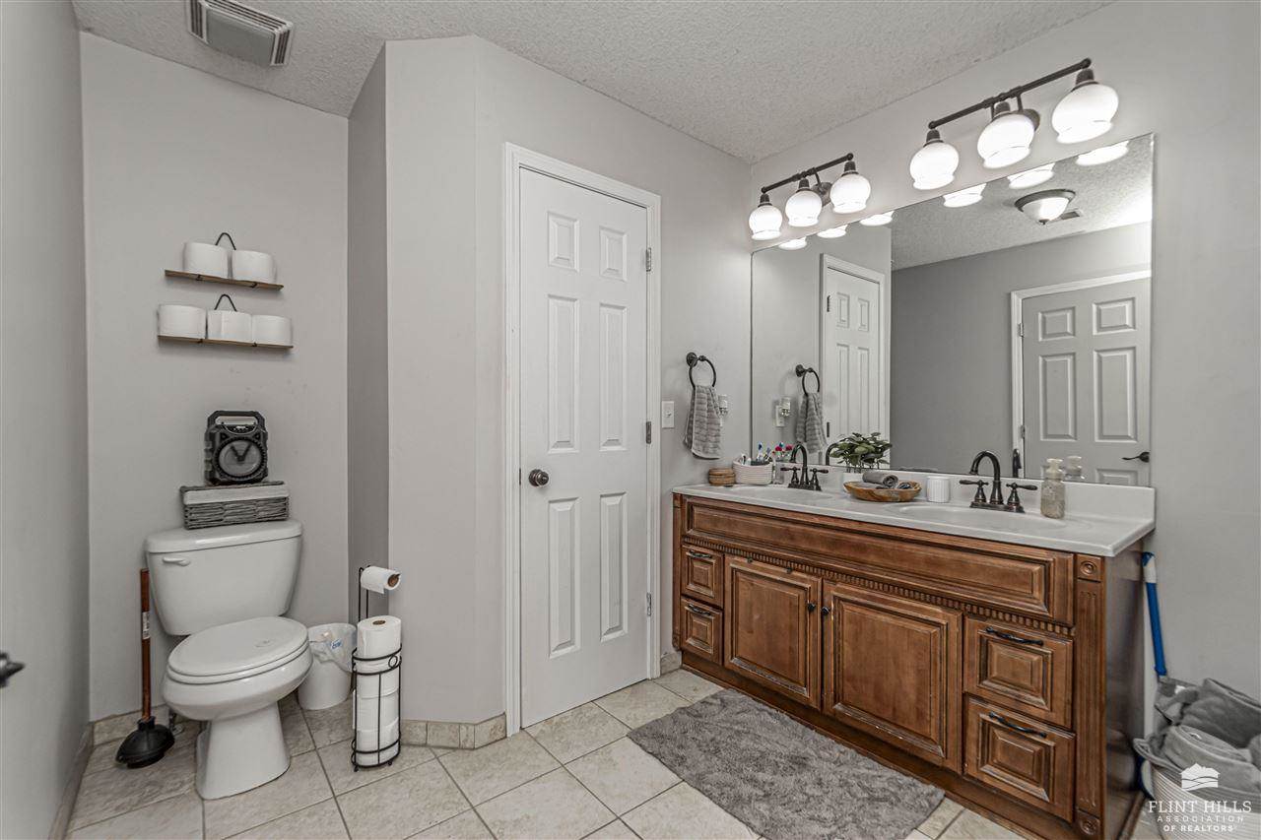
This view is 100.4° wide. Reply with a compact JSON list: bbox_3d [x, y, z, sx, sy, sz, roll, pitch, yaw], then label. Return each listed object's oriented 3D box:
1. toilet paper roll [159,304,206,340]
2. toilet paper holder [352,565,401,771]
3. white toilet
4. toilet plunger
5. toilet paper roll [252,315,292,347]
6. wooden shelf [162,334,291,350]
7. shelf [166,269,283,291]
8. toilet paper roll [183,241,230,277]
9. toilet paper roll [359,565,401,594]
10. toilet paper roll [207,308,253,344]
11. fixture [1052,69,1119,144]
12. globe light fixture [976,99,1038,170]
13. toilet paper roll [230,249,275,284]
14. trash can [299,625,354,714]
[{"bbox_3d":[-1.636,-0.353,1.917,0.129,0.107,0.129,0,0,-38],"label":"toilet paper roll"},{"bbox_3d":[-0.834,0.806,1.737,0.160,0.630,0.155,0,0,22],"label":"toilet paper holder"},{"bbox_3d":[-1.340,0.762,1.776,0.450,0.718,0.690,0,0,-38],"label":"white toilet"},{"bbox_3d":[-1.621,0.816,1.763,0.145,0.637,0.145,0,1,-39],"label":"toilet plunger"},{"bbox_3d":[-1.403,-0.342,2.057,0.131,0.112,0.131,0,1,-39],"label":"toilet paper roll"},{"bbox_3d":[-1.512,-0.281,1.980,0.394,0.013,0.122,0,1,-39],"label":"wooden shelf"},{"bbox_3d":[-1.515,-0.512,1.975,0.344,0.013,0.122,0,1,-39],"label":"shelf"},{"bbox_3d":[-1.583,-0.589,1.959,0.129,0.107,0.129,0,0,-38],"label":"toilet paper roll"},{"bbox_3d":[-0.821,0.524,1.731,0.105,0.065,0.063,0,0,22],"label":"toilet paper roll"},{"bbox_3d":[-1.528,-0.353,2.003,0.129,0.107,0.129,0,0,-38],"label":"toilet paper roll"},{"bbox_3d":[1.327,-0.924,1.536,0.148,0.168,0.148,0,1,-39],"label":"fixture"},{"bbox_3d":[1.202,-0.917,1.677,0.148,0.168,0.148,0,1,-39],"label":"globe light fixture"},{"bbox_3d":[-1.445,-0.575,2.021,0.134,0.112,0.134,0,1,-39],"label":"toilet paper roll"},{"bbox_3d":[-1.228,0.987,2.112,0.215,0.268,0.215,0,0,-38],"label":"trash can"}]

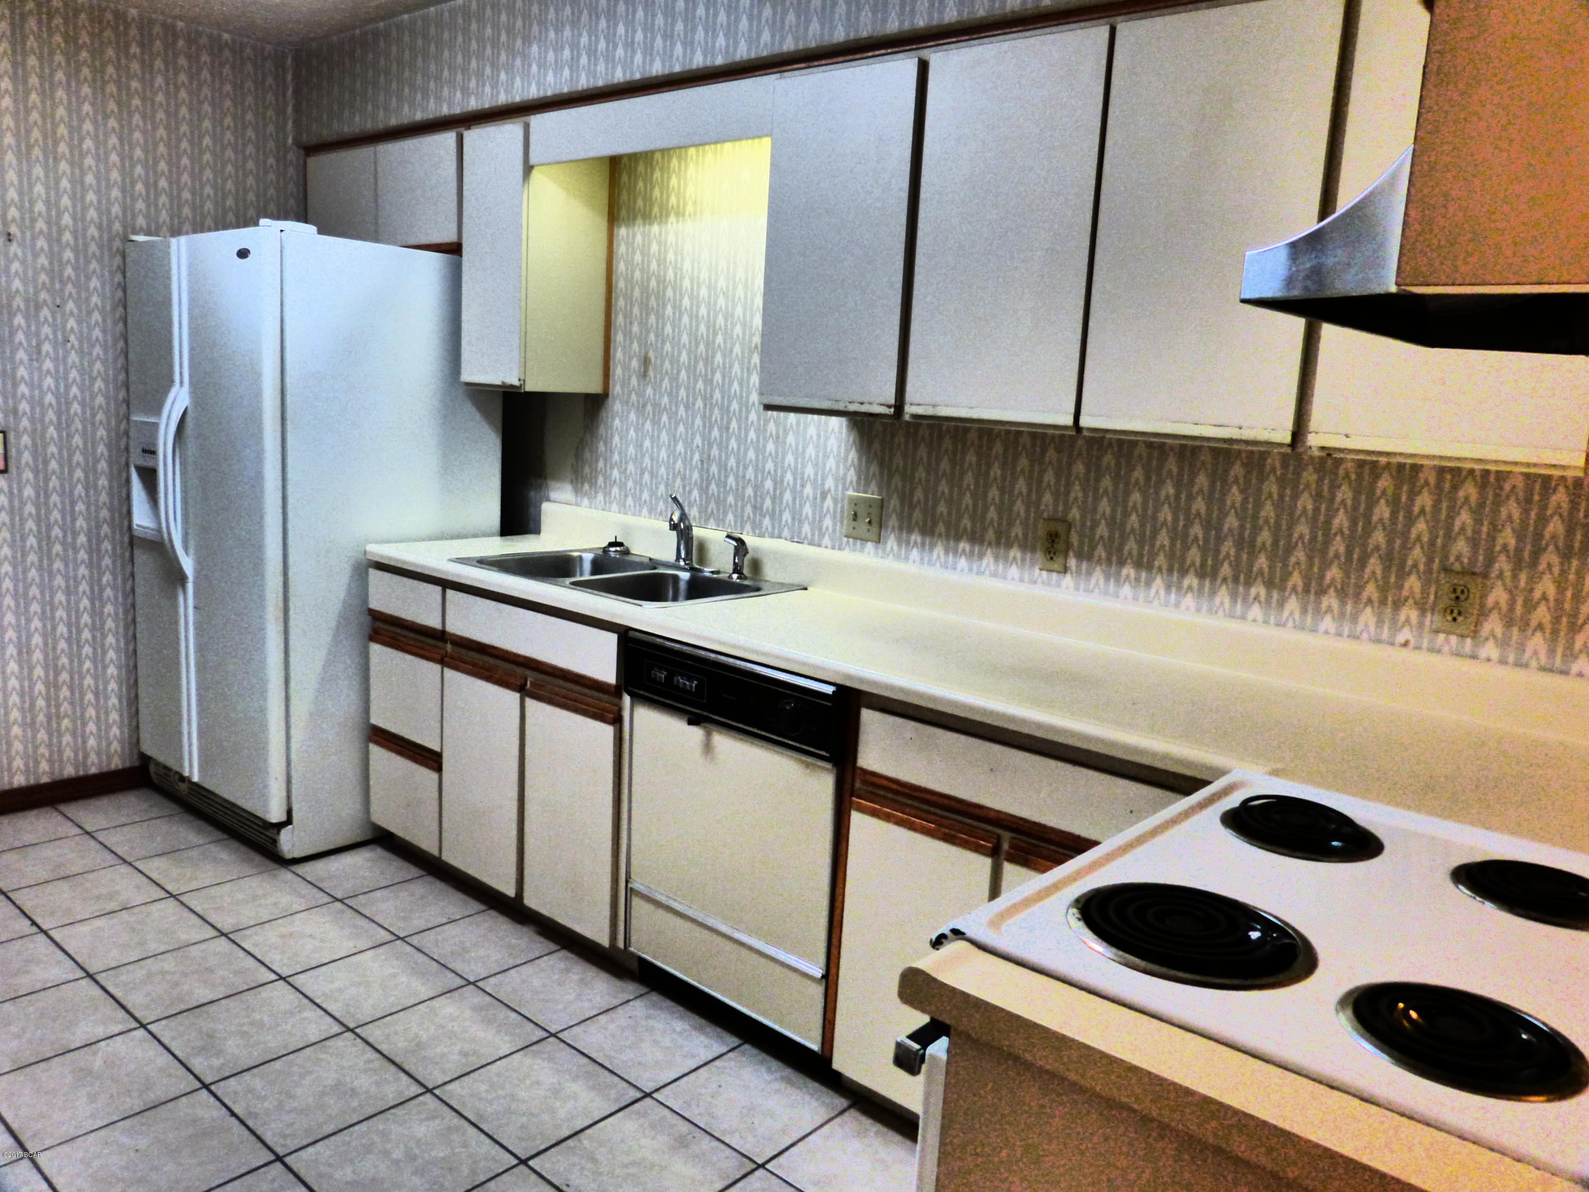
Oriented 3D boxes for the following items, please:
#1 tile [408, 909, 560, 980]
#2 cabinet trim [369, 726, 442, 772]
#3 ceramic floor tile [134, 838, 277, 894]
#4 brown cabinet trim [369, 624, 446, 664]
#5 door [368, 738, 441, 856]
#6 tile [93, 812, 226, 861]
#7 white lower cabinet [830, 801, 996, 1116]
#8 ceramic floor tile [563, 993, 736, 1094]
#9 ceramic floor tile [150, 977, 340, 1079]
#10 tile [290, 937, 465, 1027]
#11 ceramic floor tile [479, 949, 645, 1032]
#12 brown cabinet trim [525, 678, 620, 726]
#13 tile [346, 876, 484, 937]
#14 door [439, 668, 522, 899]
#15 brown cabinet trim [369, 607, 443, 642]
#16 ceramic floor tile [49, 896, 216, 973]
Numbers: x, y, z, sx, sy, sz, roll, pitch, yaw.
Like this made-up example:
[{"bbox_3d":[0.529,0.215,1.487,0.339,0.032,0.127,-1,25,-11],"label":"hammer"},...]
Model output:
[{"bbox_3d":[-0.783,0.882,2.903,0.304,0.010,0.279,11,12,40],"label":"tile"},{"bbox_3d":[-1.090,0.426,3.233,0.361,0.051,0.028,11,12,40],"label":"cabinet trim"},{"bbox_3d":[-1.676,0.773,3.278,0.304,0.010,0.301,11,12,40],"label":"ceramic floor tile"},{"bbox_3d":[-1.076,0.135,3.206,0.376,0.042,0.024,12,12,39],"label":"brown cabinet trim"},{"bbox_3d":[-1.098,0.572,3.256,0.363,0.246,0.022,11,12,40],"label":"door"},{"bbox_3d":[-1.908,0.730,3.476,0.304,0.010,0.300,11,12,40],"label":"tile"},{"bbox_3d":[0.218,0.683,2.132,0.317,0.562,0.025,11,12,40],"label":"white lower cabinet"},{"bbox_3d":[-0.315,0.970,2.507,0.304,0.010,0.279,11,12,40],"label":"ceramic floor tile"},{"bbox_3d":[-1.177,0.941,2.478,0.299,0.010,0.299,12,12,39],"label":"ceramic floor tile"},{"bbox_3d":[-0.980,0.916,2.710,0.299,0.010,0.299,12,12,39],"label":"tile"},{"bbox_3d":[-0.552,0.938,2.746,0.299,0.010,0.288,12,12,39],"label":"ceramic floor tile"},{"bbox_3d":[-0.525,0.250,2.727,0.321,0.042,0.028,11,12,40],"label":"brown cabinet trim"},{"bbox_3d":[-1.016,0.838,3.102,0.304,0.010,0.279,11,12,40],"label":"tile"},{"bbox_3d":[-0.802,0.463,2.949,0.337,0.543,0.022,11,12,40],"label":"door"},{"bbox_3d":[-1.072,0.081,3.180,0.369,0.037,0.028,11,12,40],"label":"brown cabinet trim"},{"bbox_3d":[-1.637,0.843,2.853,0.304,0.010,0.300,11,12,40],"label":"ceramic floor tile"}]

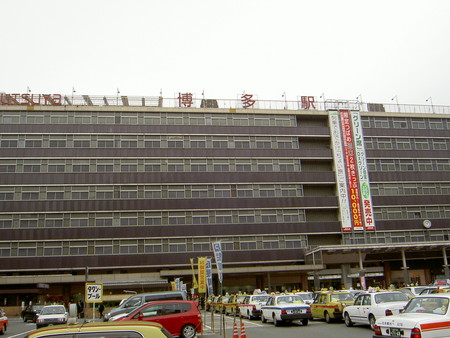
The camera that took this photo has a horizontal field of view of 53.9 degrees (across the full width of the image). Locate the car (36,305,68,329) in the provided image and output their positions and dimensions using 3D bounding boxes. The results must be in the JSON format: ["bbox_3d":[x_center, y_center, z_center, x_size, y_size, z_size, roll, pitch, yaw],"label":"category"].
[{"bbox_3d":[-10.949,9.414,28.333,1.700,1.430,4.690,3,-16,-18],"label":"car"}]

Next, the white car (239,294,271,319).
[{"bbox_3d":[2.126,9.055,29.118,1.700,1.490,4.690,0,-16,-9],"label":"white car"}]

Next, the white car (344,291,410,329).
[{"bbox_3d":[6.727,6.169,19.367,1.700,1.480,4.650,-1,-16,-8],"label":"white car"}]

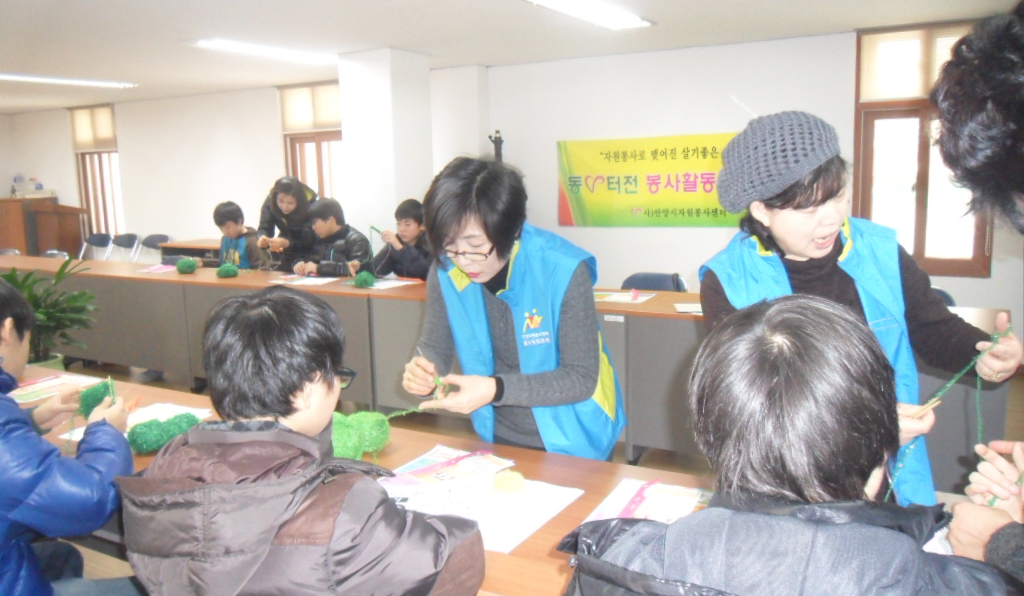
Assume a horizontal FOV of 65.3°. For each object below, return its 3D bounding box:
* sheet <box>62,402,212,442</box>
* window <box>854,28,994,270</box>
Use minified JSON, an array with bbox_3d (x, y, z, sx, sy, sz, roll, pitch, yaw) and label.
[{"bbox_3d":[-0.994,0.338,2.130,0.210,0.005,0.297,3,11,29],"label":"sheet"},{"bbox_3d":[2.857,-1.010,5.550,0.882,1.714,0.120,3,11,29],"label":"window"}]

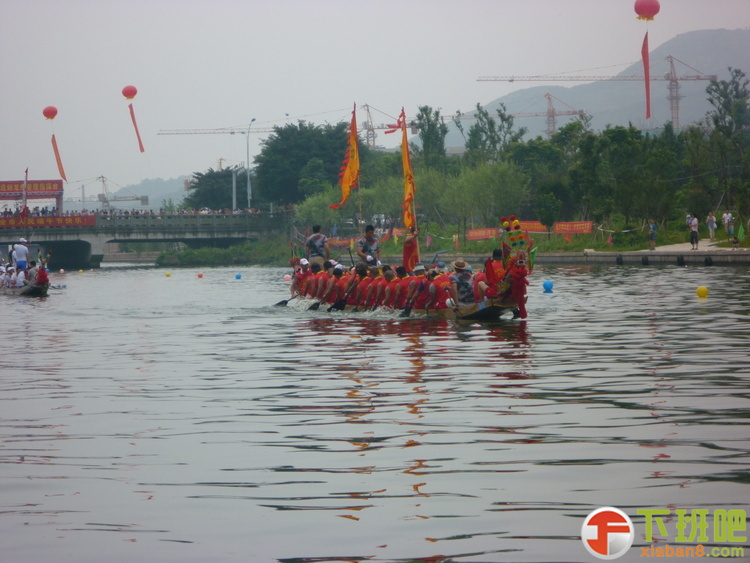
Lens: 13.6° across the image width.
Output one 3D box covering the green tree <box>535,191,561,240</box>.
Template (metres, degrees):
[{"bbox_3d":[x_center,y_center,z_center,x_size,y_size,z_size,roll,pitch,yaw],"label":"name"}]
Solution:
[{"bbox_3d":[9.275,-3.475,168.000,1.550,2.600,1.550,-1,1,0],"label":"green tree"}]

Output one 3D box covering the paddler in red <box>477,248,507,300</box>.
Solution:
[{"bbox_3d":[2.280,-0.117,61.500,0.520,1.030,0.700,-1,1,-30],"label":"paddler in red"}]

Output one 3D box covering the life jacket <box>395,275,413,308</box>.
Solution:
[{"bbox_3d":[0.578,0.207,64.900,0.420,0.660,0.340,-1,1,-31],"label":"life jacket"}]

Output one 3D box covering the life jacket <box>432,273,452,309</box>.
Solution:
[{"bbox_3d":[1.352,0.182,63.400,0.420,0.680,0.340,-1,1,-31],"label":"life jacket"}]

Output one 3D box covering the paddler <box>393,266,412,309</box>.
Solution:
[{"bbox_3d":[0.568,0.165,64.900,0.520,0.950,0.700,-1,1,-31],"label":"paddler"}]

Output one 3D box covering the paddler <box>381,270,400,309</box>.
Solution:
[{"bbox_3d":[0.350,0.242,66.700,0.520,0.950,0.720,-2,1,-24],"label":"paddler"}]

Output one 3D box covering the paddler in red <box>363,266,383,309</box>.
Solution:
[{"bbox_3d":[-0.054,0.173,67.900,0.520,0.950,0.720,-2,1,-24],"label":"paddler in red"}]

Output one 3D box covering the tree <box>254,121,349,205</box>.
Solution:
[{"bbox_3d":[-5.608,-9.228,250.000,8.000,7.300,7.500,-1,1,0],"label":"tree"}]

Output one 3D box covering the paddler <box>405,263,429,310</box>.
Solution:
[{"bbox_3d":[0.870,0.143,64.300,0.520,1.000,0.700,-1,1,-31],"label":"paddler"}]

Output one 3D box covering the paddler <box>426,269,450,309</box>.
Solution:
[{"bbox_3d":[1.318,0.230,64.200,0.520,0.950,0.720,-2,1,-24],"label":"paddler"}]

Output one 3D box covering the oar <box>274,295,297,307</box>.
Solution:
[{"bbox_3d":[-1.971,0.410,71.600,1.000,0.100,0.180,-28,-11,25],"label":"oar"}]

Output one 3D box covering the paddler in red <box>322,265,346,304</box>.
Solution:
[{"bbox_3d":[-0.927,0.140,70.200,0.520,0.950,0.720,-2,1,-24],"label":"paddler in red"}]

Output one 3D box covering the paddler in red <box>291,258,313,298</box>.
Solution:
[{"bbox_3d":[-1.596,-0.044,69.200,0.520,0.920,0.650,0,1,-18],"label":"paddler in red"}]

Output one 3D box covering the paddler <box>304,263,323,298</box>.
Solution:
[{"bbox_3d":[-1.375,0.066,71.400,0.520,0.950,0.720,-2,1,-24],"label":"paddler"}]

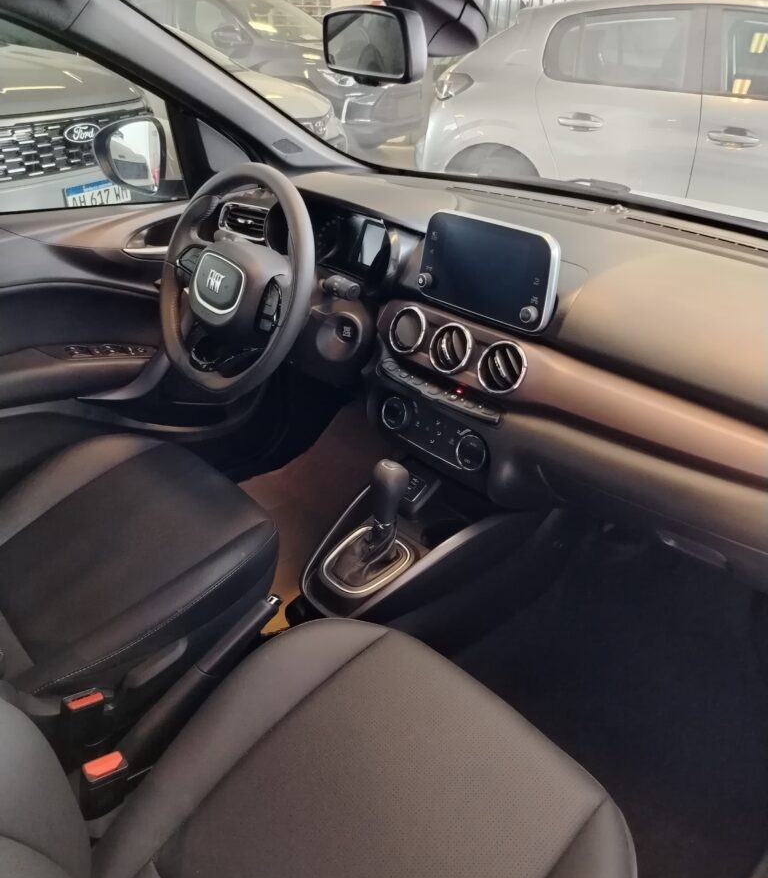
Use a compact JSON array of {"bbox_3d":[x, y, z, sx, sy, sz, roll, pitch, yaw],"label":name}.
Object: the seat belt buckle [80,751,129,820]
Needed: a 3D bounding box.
[{"bbox_3d":[-0.299,0.381,0.751,0.027,0.082,0.045,26,20,37],"label":"seat belt buckle"}]

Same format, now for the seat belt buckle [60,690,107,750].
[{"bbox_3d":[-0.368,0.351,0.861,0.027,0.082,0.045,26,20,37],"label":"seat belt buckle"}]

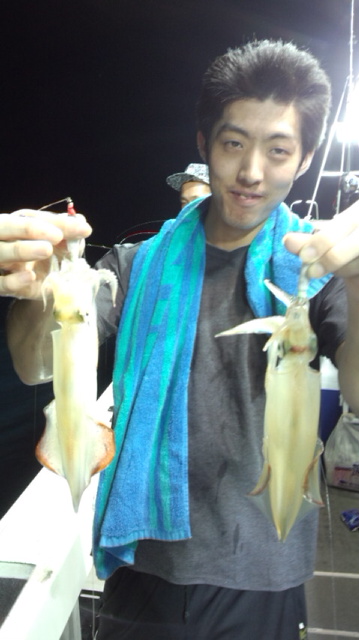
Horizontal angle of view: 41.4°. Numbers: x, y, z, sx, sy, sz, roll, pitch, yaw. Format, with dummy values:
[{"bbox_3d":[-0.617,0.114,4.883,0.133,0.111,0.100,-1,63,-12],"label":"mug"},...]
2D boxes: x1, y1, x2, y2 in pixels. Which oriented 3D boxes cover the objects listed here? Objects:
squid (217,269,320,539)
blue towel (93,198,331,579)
[{"bbox_3d":[0.086,0.089,0.457,0.102,0.265,0.055,1,9,7],"label":"squid"},{"bbox_3d":[0.050,0.105,0.810,0.380,0.610,0.210,1,9,5],"label":"blue towel"}]

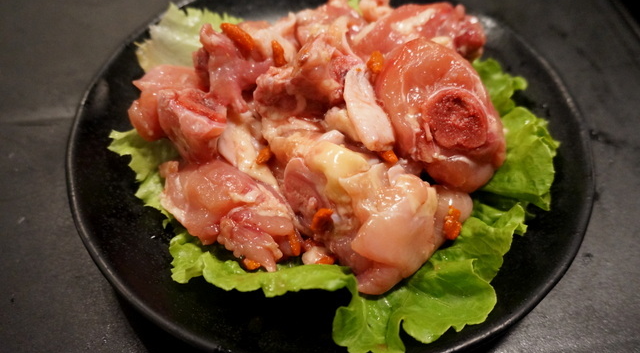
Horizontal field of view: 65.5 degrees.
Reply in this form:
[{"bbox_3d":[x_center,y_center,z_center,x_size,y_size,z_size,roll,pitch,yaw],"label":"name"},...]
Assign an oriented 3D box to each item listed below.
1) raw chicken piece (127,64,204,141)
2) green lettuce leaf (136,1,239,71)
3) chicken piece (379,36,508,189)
[{"bbox_3d":[-0.068,-0.034,0.230,0.040,0.030,0.050,-10,54,-9],"label":"raw chicken piece"},{"bbox_3d":[-0.062,-0.069,0.263,0.058,0.025,0.070,34,60,22],"label":"green lettuce leaf"},{"bbox_3d":[0.051,-0.028,0.216,0.051,0.042,0.074,-13,55,-11],"label":"chicken piece"}]

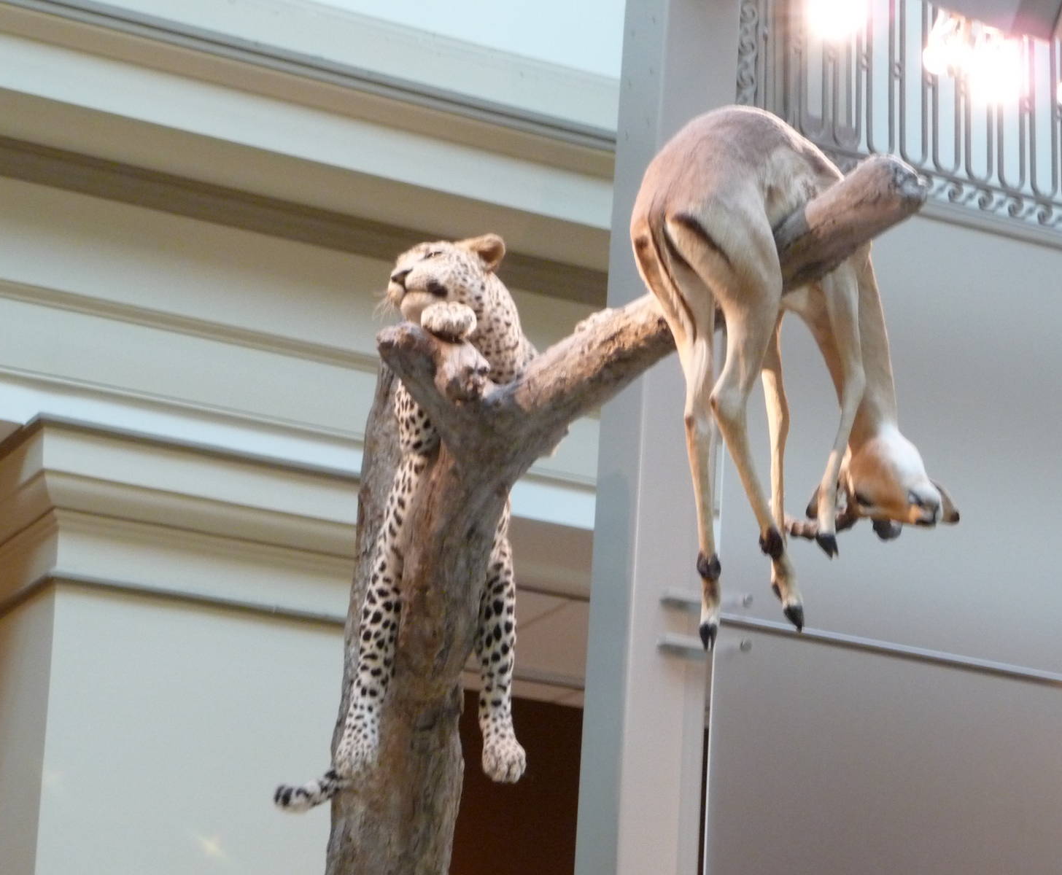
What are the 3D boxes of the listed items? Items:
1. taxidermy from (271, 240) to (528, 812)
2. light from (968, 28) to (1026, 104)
[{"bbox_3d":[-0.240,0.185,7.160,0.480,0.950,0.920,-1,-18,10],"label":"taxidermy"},{"bbox_3d":[1.229,-0.986,9.970,0.130,0.170,0.140,-6,-20,24],"label":"light"}]

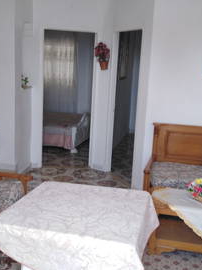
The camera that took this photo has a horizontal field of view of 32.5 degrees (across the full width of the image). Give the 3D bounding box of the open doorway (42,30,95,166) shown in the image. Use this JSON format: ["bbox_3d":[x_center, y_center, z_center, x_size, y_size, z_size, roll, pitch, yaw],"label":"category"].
[{"bbox_3d":[-0.498,-0.493,5.206,0.750,2.040,0.140,2,11,-5],"label":"open doorway"}]

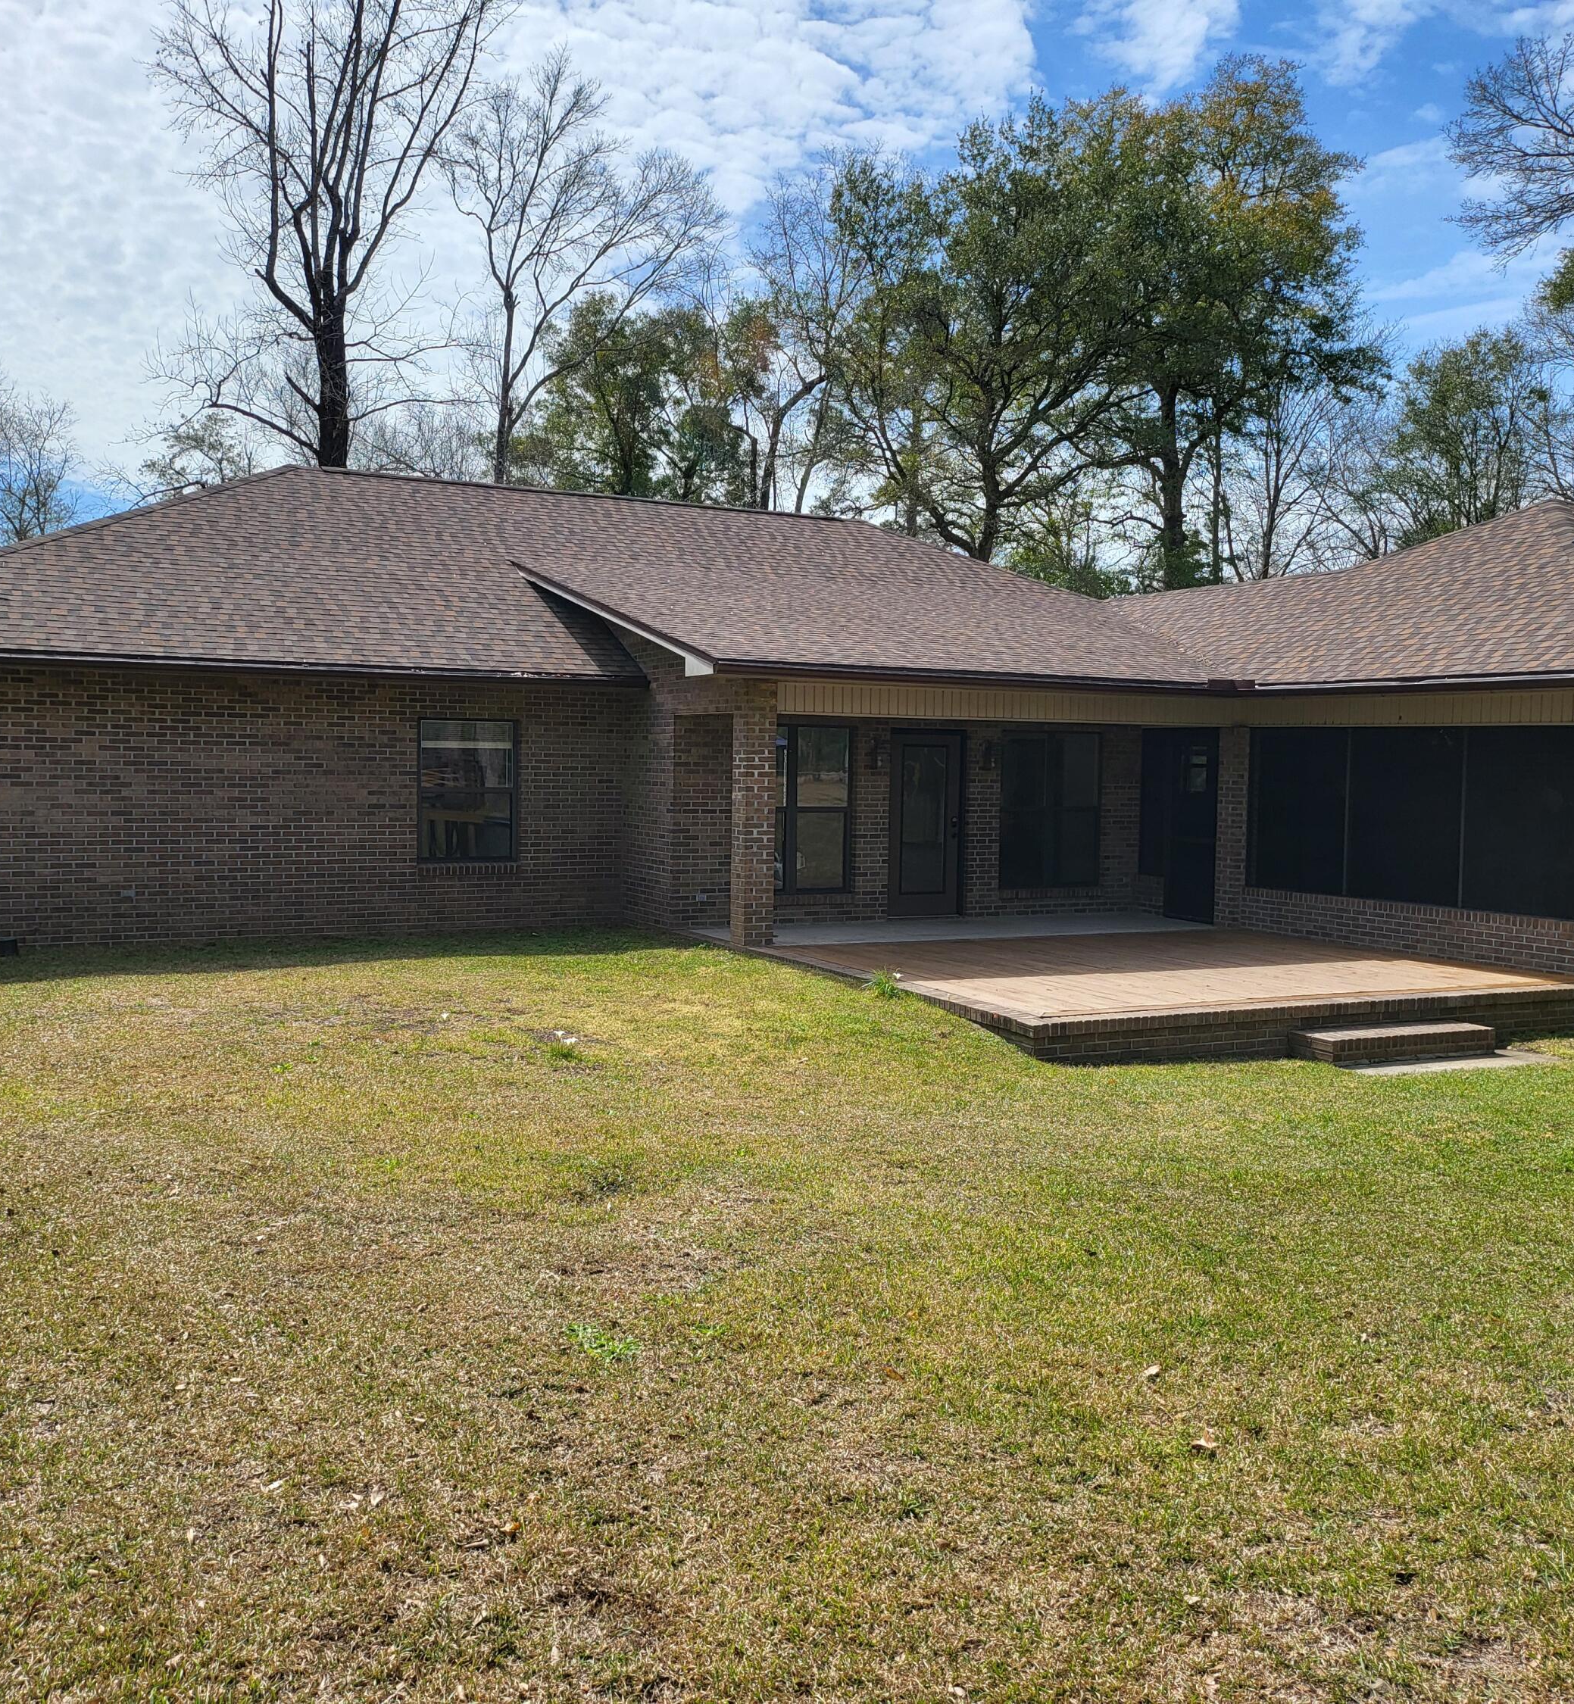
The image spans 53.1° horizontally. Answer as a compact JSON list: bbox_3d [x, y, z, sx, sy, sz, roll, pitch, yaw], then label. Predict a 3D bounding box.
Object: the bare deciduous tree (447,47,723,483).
[{"bbox_3d":[-5.426,-11.156,42.486,7.510,20.330,6.910,0,3,-7],"label":"bare deciduous tree"}]

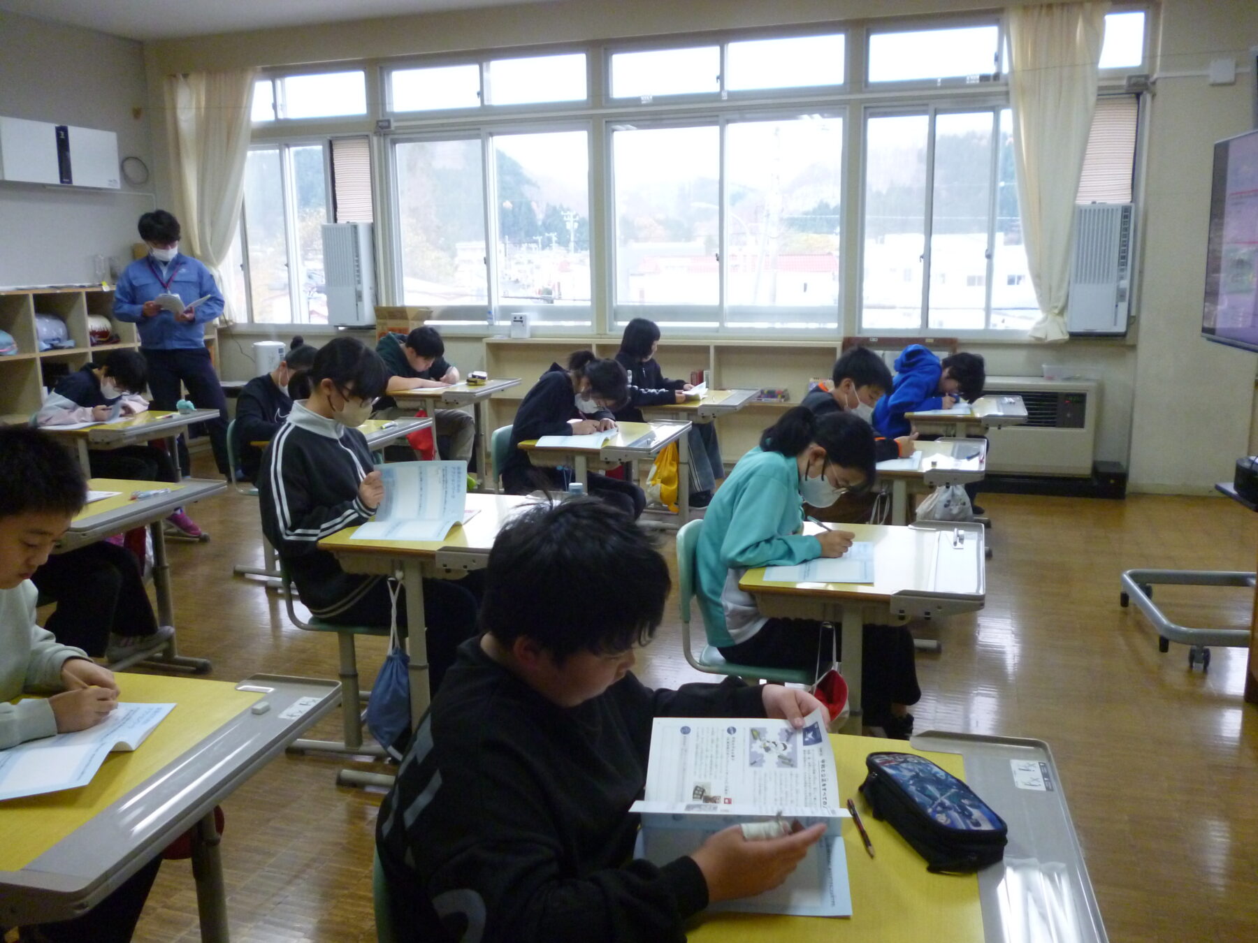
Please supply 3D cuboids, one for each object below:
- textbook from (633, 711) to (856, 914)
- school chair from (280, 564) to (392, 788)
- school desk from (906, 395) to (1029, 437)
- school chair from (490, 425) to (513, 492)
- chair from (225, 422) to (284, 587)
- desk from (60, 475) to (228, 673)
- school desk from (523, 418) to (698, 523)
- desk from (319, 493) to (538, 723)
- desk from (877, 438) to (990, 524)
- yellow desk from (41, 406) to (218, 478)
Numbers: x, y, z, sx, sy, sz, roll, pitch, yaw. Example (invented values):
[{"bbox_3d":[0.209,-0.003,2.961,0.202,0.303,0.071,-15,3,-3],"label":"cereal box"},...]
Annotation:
[{"bbox_3d":[0.145,0.409,1.274,0.265,0.115,0.260,1,12,11],"label":"textbook"},{"bbox_3d":[-0.749,0.425,2.965,0.435,0.730,0.370,3,12,18],"label":"school chair"},{"bbox_3d":[1.650,0.005,5.042,0.540,0.689,0.630,3,13,18],"label":"school desk"},{"bbox_3d":[-0.368,0.141,4.447,0.430,0.710,0.380,3,12,17],"label":"school chair"},{"bbox_3d":[-1.602,0.101,4.750,0.430,0.710,0.380,2,12,13],"label":"chair"},{"bbox_3d":[-1.739,0.414,3.318,0.565,0.661,0.660,3,12,17],"label":"desk"},{"bbox_3d":[-0.071,0.181,4.191,0.530,0.680,0.645,2,12,17],"label":"school desk"},{"bbox_3d":[-0.444,0.477,2.879,0.540,0.724,0.630,3,13,16],"label":"desk"},{"bbox_3d":[1.051,0.250,3.906,0.565,0.663,0.660,3,12,19],"label":"desk"},{"bbox_3d":[-2.395,0.081,4.945,0.540,0.688,0.630,3,13,16],"label":"yellow desk"}]

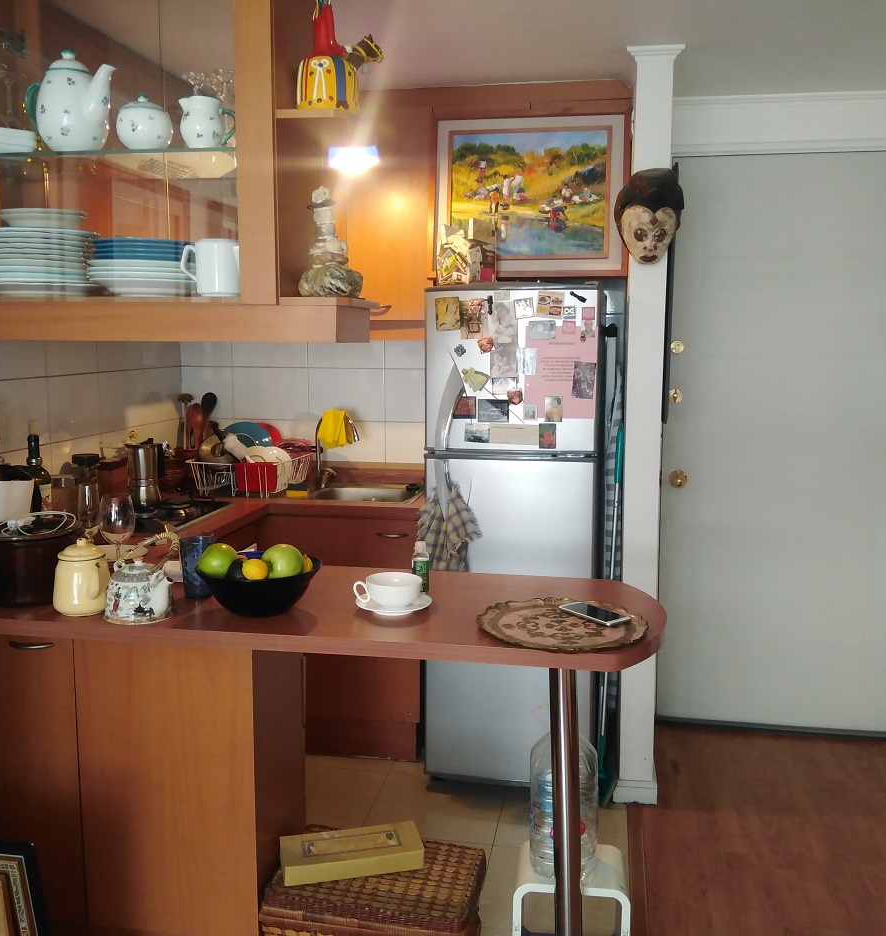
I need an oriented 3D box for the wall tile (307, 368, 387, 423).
[{"bbox_3d":[-0.366,-0.279,3.569,0.302,0.200,0.010,1,8,11],"label":"wall tile"}]

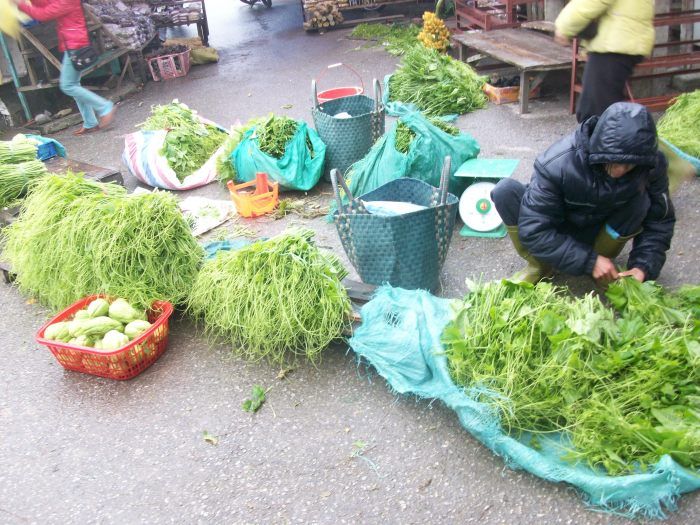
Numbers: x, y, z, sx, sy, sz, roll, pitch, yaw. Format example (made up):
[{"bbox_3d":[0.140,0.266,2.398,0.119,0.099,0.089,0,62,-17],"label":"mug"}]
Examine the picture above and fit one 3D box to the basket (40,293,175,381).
[{"bbox_3d":[-0.942,0.297,2.711,0.380,0.140,0.350,7,28,25],"label":"basket"}]

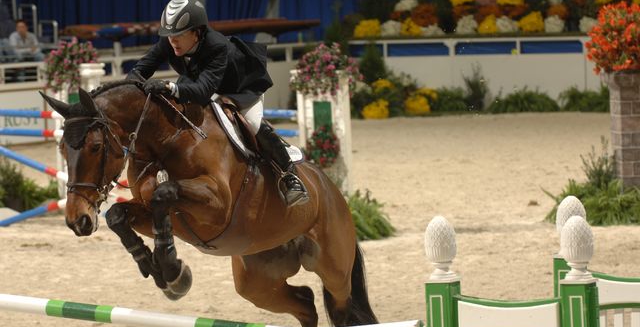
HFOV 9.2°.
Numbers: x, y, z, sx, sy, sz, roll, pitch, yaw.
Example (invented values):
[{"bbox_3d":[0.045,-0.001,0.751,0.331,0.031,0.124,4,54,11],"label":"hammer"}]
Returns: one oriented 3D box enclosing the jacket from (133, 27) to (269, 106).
[{"bbox_3d":[-0.617,-0.500,20.800,0.520,0.450,0.660,1,16,42],"label":"jacket"}]

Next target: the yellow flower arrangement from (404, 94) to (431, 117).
[{"bbox_3d":[1.477,-0.894,60.500,0.400,0.340,0.380,-1,3,5],"label":"yellow flower arrangement"}]

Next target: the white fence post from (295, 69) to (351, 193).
[{"bbox_3d":[0.032,-0.165,36.600,0.480,1.380,0.400,0,3,17],"label":"white fence post"}]

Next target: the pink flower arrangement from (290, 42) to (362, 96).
[{"bbox_3d":[0.059,-0.868,36.500,0.640,0.490,0.540,0,3,15],"label":"pink flower arrangement"}]

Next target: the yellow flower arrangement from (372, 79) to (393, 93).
[{"bbox_3d":[0.948,-1.160,60.600,0.320,0.240,0.310,-1,3,5],"label":"yellow flower arrangement"}]

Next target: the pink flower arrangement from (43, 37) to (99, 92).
[{"bbox_3d":[-2.488,-0.991,40.000,0.550,0.530,0.500,-1,3,0],"label":"pink flower arrangement"}]

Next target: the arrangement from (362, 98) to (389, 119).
[{"bbox_3d":[0.831,-0.808,59.800,0.400,0.320,0.380,-1,3,5],"label":"arrangement"}]

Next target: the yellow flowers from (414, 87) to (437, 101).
[{"bbox_3d":[1.714,-1.094,64.300,0.410,0.280,0.380,-2,4,0],"label":"yellow flowers"}]

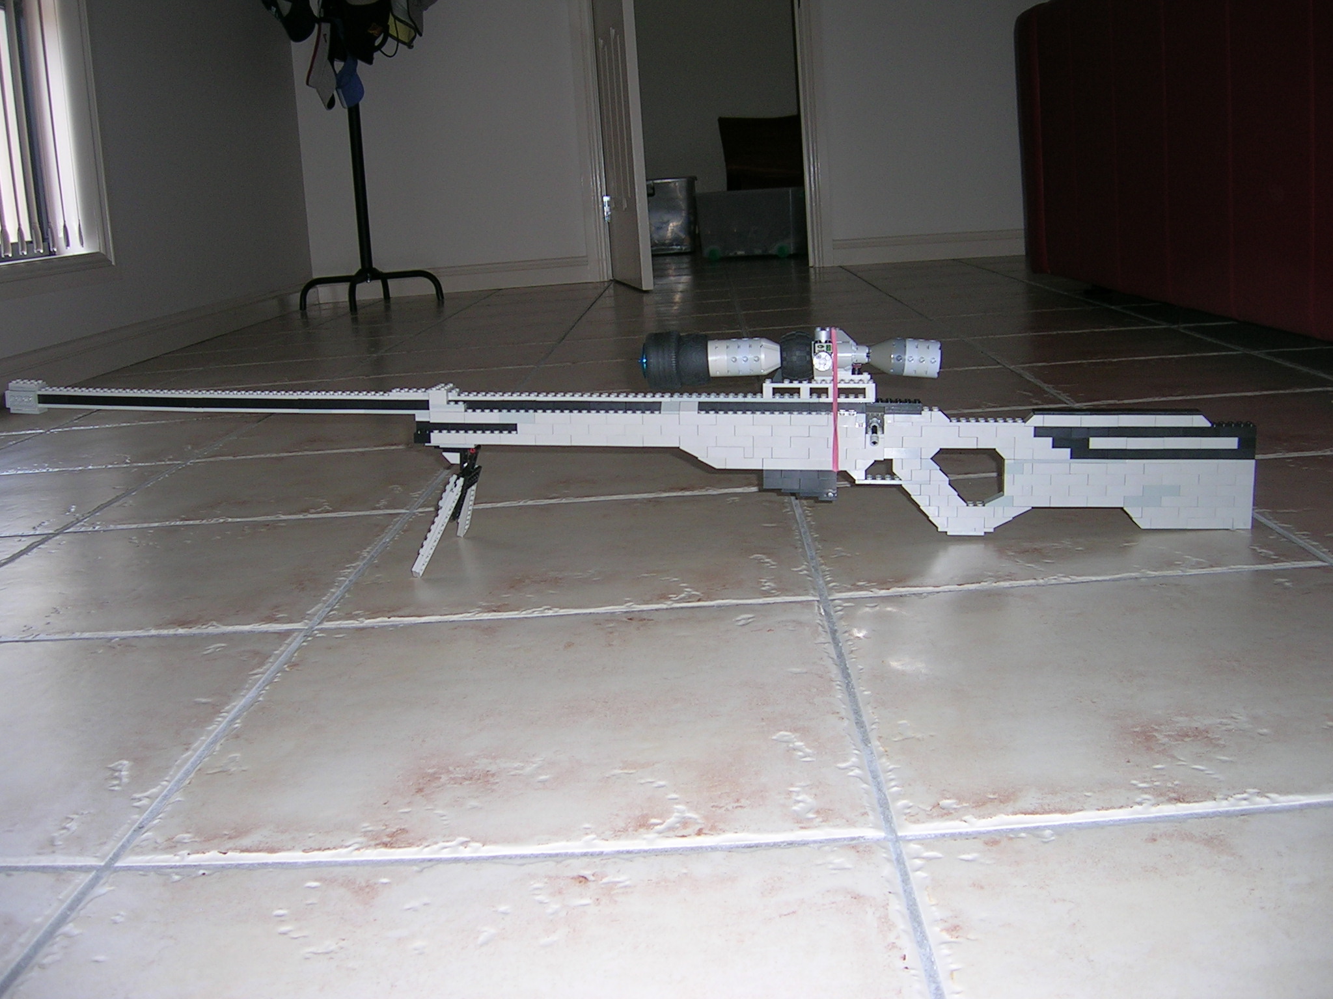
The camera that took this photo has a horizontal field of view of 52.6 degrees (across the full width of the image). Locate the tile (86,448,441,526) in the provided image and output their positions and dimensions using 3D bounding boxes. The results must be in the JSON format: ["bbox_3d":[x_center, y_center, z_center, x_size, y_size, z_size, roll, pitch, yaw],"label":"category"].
[{"bbox_3d":[-0.459,-0.014,1.610,0.395,0.010,0.390,-4,13,2],"label":"tile"}]

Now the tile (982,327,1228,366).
[{"bbox_3d":[0.747,-0.262,2.310,0.395,0.010,0.390,-4,13,2],"label":"tile"}]

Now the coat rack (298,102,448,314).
[{"bbox_3d":[-1.044,-1.496,4.316,0.500,1.720,0.500,-4,13,2],"label":"coat rack"}]

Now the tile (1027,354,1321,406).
[{"bbox_3d":[0.735,-0.174,1.935,0.395,0.010,0.390,-4,13,2],"label":"tile"}]

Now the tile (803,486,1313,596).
[{"bbox_3d":[0.324,0.024,1.202,0.395,0.010,0.390,-4,13,2],"label":"tile"}]

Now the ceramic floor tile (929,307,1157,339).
[{"bbox_3d":[0.758,-0.350,2.685,0.395,0.010,0.390,-4,13,2],"label":"ceramic floor tile"}]

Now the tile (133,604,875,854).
[{"bbox_3d":[-0.083,0.137,0.844,0.395,0.010,0.390,-4,13,2],"label":"tile"}]

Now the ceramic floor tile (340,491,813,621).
[{"bbox_3d":[-0.073,0.049,1.219,0.395,0.010,0.390,-4,13,2],"label":"ceramic floor tile"}]

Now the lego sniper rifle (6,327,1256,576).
[{"bbox_3d":[-0.075,-0.050,1.195,1.155,0.195,0.140,0,14,9],"label":"lego sniper rifle"}]

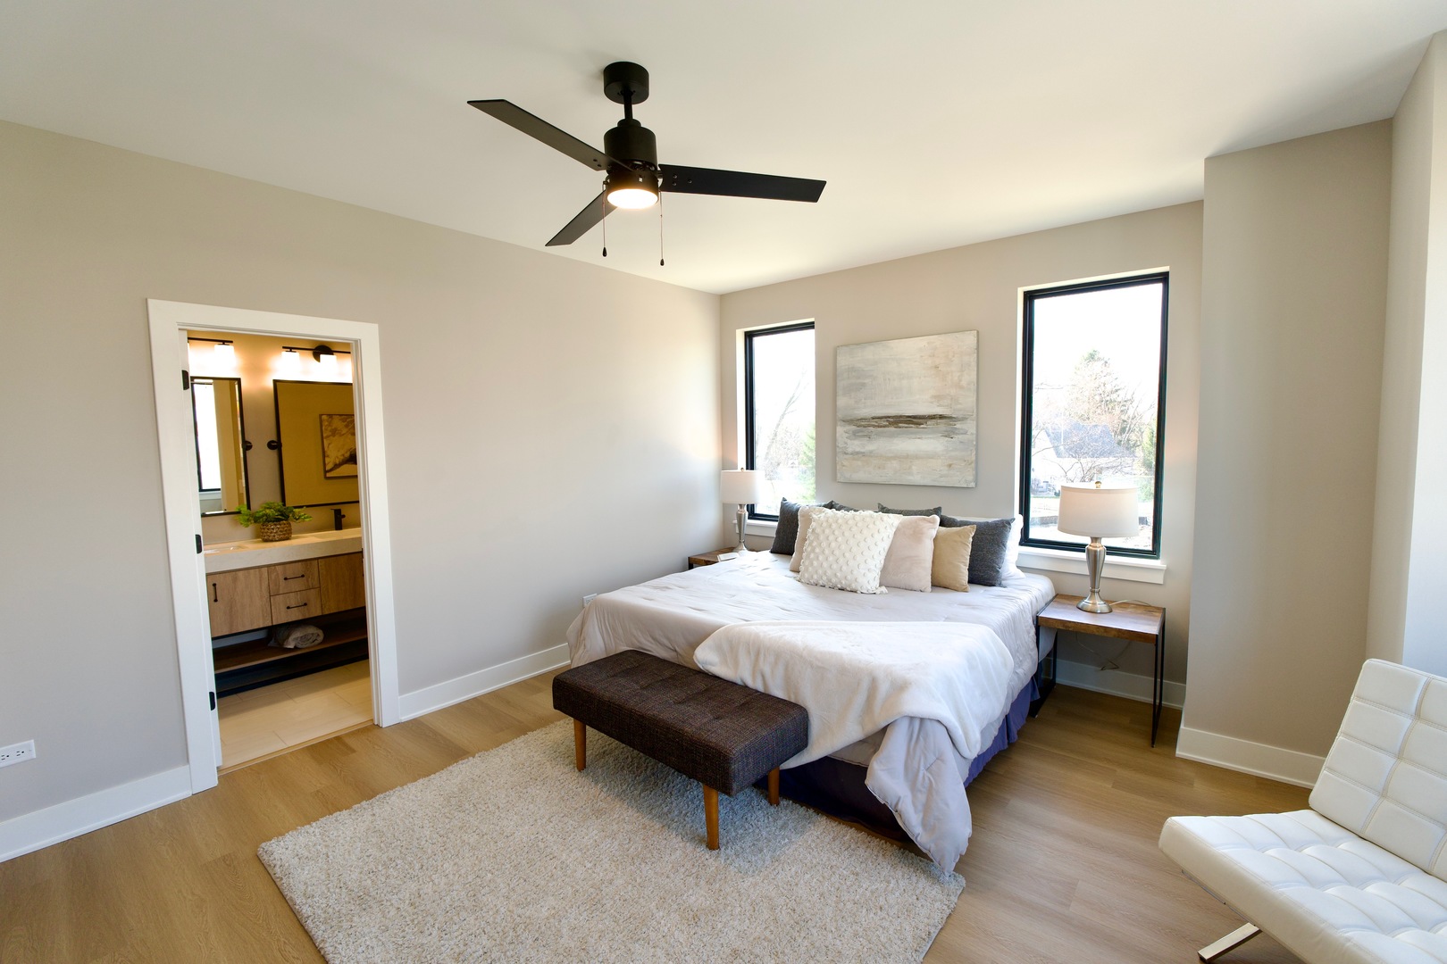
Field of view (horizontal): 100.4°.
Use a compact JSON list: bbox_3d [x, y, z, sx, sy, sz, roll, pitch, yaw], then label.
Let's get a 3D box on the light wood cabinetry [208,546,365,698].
[{"bbox_3d":[-3.020,0.897,4.169,0.550,0.780,1.480,3,6,41],"label":"light wood cabinetry"}]

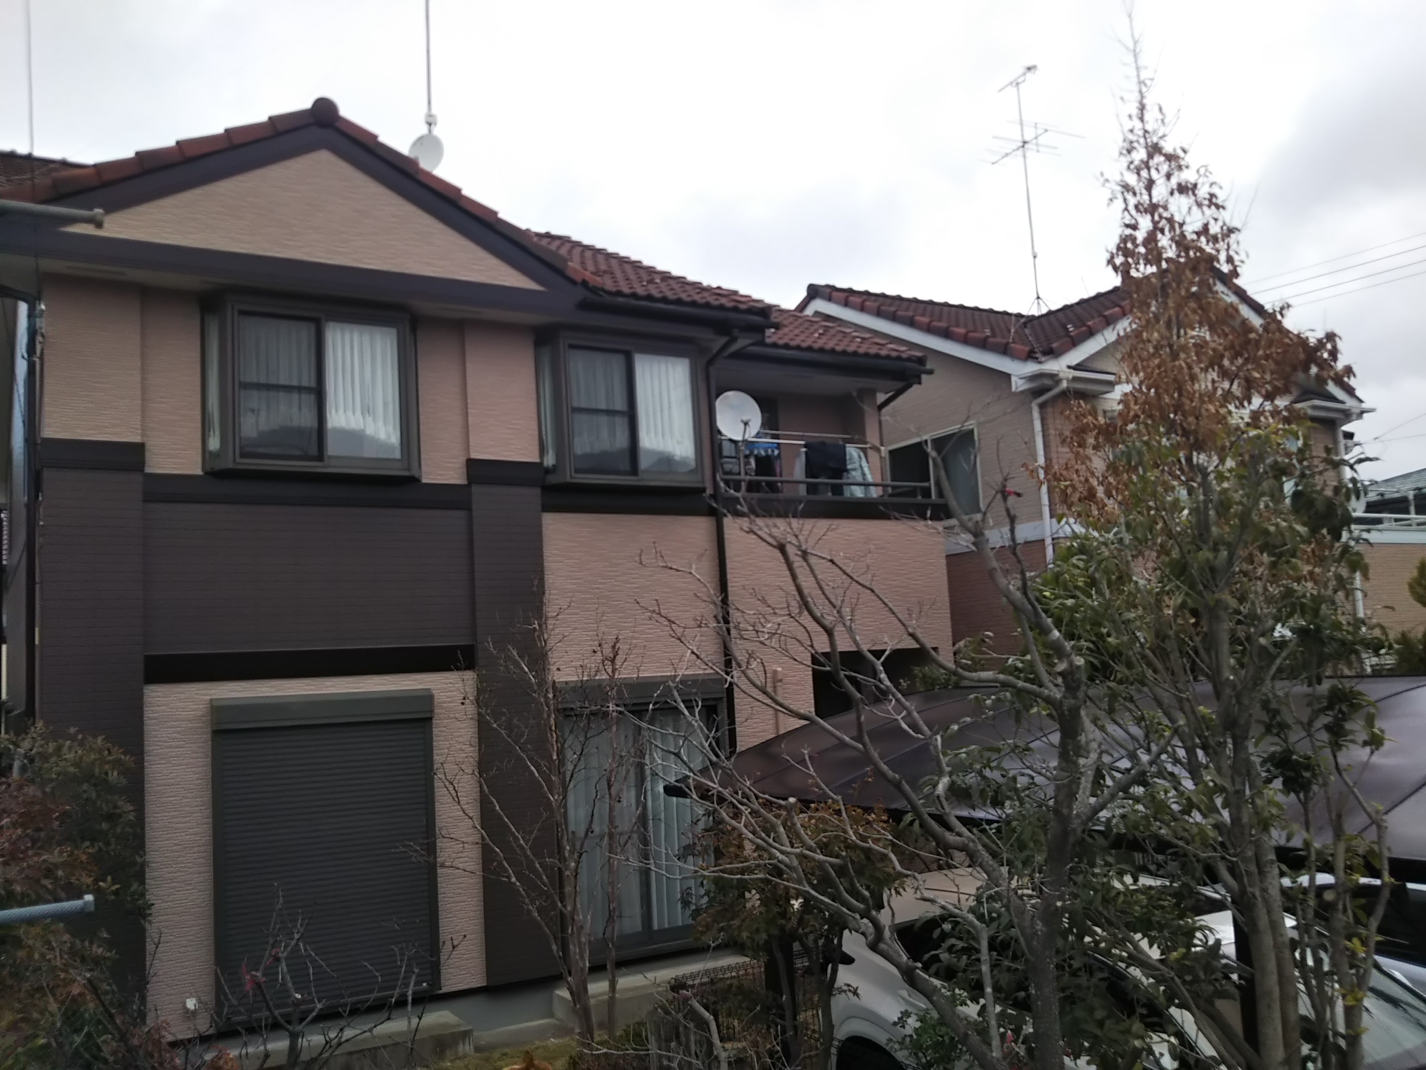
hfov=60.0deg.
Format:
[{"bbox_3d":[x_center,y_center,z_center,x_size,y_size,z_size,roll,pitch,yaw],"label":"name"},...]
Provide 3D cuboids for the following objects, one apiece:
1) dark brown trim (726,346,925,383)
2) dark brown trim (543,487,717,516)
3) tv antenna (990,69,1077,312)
[{"bbox_3d":[1.212,-1.766,12.891,2.460,0.180,0.140,1,-8,-30],"label":"dark brown trim"},{"bbox_3d":[-0.720,-0.296,11.136,1.710,0.215,0.070,1,-7,-30],"label":"dark brown trim"},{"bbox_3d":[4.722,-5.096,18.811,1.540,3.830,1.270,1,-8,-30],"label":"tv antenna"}]

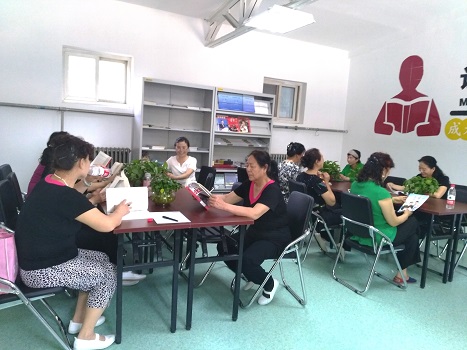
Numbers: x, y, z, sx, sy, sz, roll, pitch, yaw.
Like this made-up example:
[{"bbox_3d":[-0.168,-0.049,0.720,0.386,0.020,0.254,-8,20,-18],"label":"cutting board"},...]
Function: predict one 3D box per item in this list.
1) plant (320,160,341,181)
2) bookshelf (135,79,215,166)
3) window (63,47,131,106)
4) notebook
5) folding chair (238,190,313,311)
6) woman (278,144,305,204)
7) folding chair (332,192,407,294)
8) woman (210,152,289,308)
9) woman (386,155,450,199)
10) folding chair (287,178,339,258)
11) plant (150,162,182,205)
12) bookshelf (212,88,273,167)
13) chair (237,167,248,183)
[{"bbox_3d":[1.560,-0.054,5.644,0.310,0.340,0.310,-1,6,-33],"label":"plant"},{"bbox_3d":[-0.841,-0.229,4.947,1.033,2.056,0.340,-1,6,-33],"label":"bookshelf"},{"bbox_3d":[-1.755,-1.246,4.545,0.824,0.665,0.119,0,7,-27],"label":"window"},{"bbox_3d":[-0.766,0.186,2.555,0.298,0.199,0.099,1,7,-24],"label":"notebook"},{"bbox_3d":[0.312,0.606,2.962,0.536,0.873,0.457,2,6,-17],"label":"folding chair"},{"bbox_3d":[0.953,0.258,4.592,0.690,1.330,0.460,1,6,-21],"label":"woman"},{"bbox_3d":[1.329,0.625,3.349,0.536,0.873,0.457,1,7,-22],"label":"folding chair"},{"bbox_3d":[0.137,0.421,2.847,0.774,1.241,0.496,1,7,-24],"label":"woman"},{"bbox_3d":[2.401,0.371,4.568,0.794,1.241,0.596,-1,7,-34],"label":"woman"},{"bbox_3d":[0.965,0.540,4.068,0.540,0.870,0.460,1,6,-20],"label":"folding chair"},{"bbox_3d":[-0.607,0.077,3.047,0.270,0.370,0.270,-1,6,-33],"label":"plant"},{"bbox_3d":[0.071,-0.240,5.529,1.081,2.056,0.340,-1,6,-33],"label":"bookshelf"},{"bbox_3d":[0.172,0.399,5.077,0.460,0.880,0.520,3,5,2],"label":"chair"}]

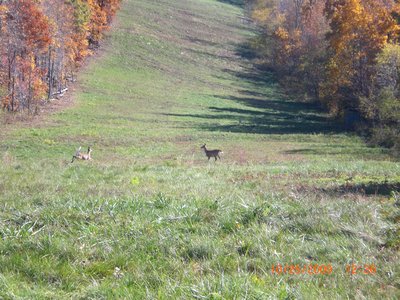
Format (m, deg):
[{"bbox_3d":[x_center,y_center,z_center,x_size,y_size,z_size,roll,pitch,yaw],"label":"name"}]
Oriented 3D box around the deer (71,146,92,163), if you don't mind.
[{"bbox_3d":[-7.339,0.330,82.000,1.420,1.060,0.400,0,0,0],"label":"deer"}]

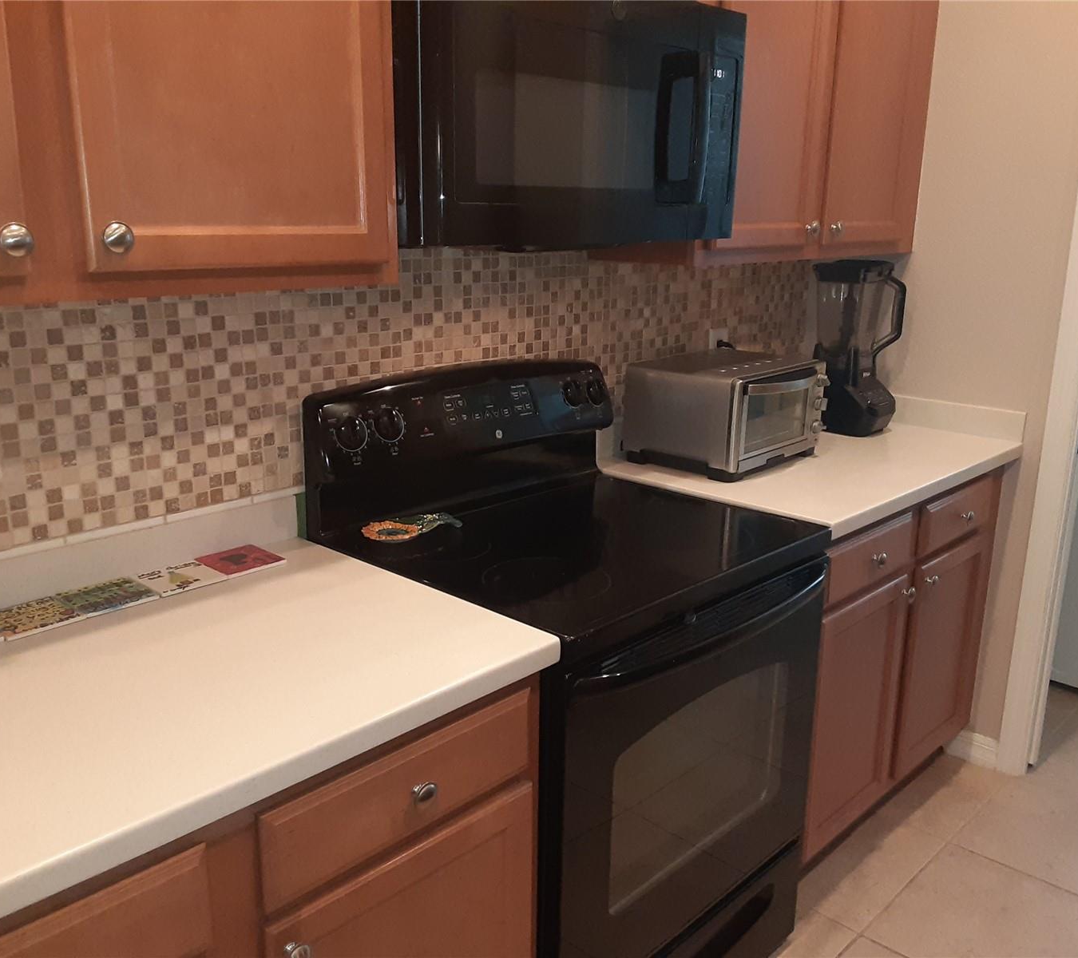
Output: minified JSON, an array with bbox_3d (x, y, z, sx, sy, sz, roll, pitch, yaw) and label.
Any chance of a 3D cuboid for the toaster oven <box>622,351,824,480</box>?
[{"bbox_3d":[0.450,-0.158,2.351,0.329,0.233,0.374,14,20,43],"label":"toaster oven"}]

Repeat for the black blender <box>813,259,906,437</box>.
[{"bbox_3d":[0.852,-0.356,2.693,0.198,0.444,0.199,14,20,43],"label":"black blender"}]

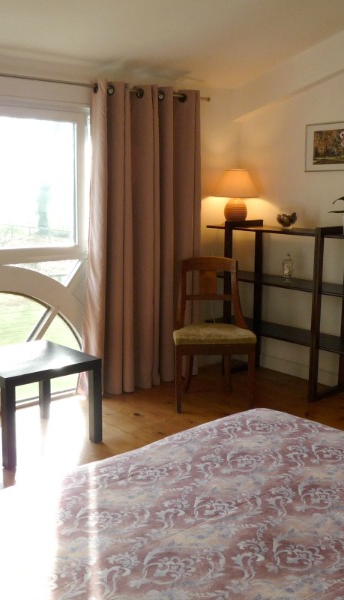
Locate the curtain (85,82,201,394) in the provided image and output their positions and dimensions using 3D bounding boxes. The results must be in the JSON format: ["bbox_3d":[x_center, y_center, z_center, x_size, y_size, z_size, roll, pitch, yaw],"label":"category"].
[{"bbox_3d":[-0.172,-0.382,3.870,0.910,1.980,0.150,-7,12,-36],"label":"curtain"}]

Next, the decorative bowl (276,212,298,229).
[{"bbox_3d":[0.795,-0.545,3.987,0.145,0.110,0.145,0,9,0],"label":"decorative bowl"}]

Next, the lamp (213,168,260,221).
[{"bbox_3d":[0.477,-0.761,4.303,0.345,0.410,0.345,0,9,0],"label":"lamp"}]

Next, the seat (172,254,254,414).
[{"bbox_3d":[0.257,0.198,3.683,0.485,0.910,0.490,0,9,-3],"label":"seat"}]

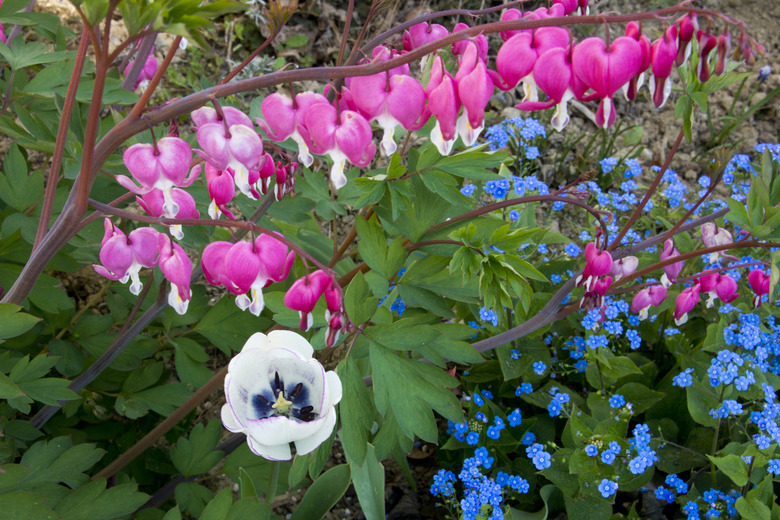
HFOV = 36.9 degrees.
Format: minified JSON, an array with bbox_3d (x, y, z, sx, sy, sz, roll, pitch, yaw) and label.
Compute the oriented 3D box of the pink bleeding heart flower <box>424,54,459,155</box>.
[{"bbox_3d":[0.021,-0.063,0.475,0.013,0.034,0.023,-7,31,-12],"label":"pink bleeding heart flower"}]

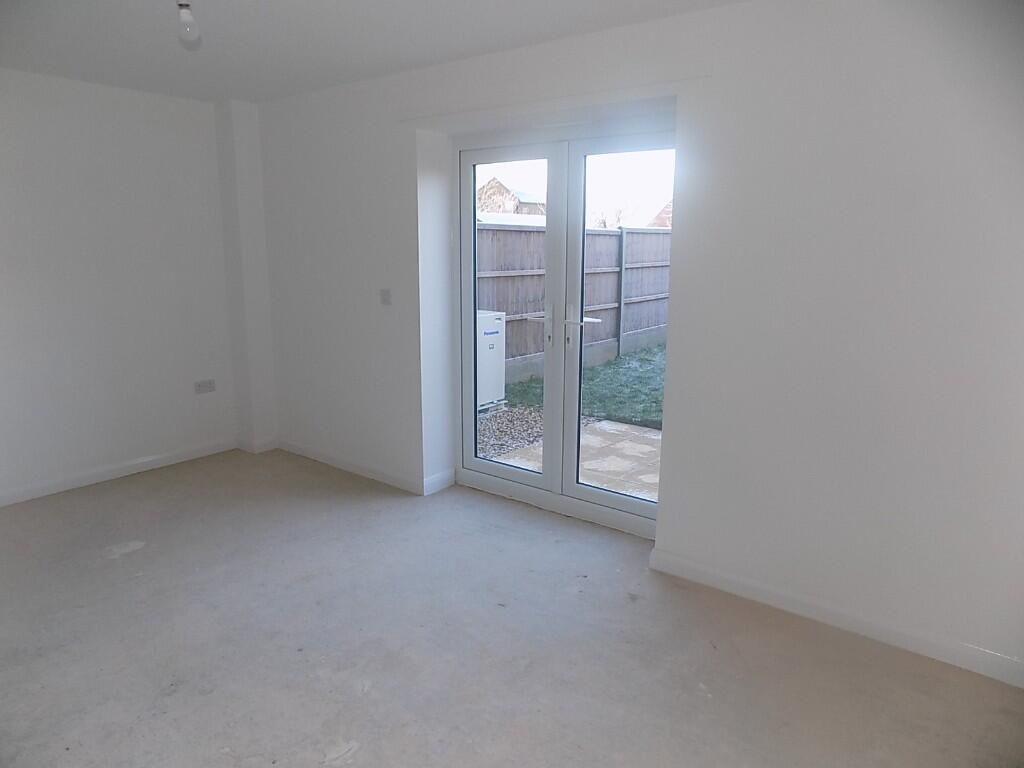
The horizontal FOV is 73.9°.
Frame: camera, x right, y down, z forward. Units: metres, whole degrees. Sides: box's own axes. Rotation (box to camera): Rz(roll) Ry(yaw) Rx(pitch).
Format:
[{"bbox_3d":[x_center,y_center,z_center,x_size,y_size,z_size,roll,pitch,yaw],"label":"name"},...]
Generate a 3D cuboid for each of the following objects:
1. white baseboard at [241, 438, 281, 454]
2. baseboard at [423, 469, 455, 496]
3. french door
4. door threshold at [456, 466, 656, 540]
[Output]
[{"bbox_3d":[-1.847,0.421,4.921,0.241,0.098,0.182,9,15,37],"label":"white baseboard"},{"bbox_3d":[-0.440,0.595,4.132,0.020,0.098,0.276,9,15,37],"label":"baseboard"},{"bbox_3d":[0.285,-0.302,3.592,1.409,1.852,0.075,9,15,37],"label":"french door"},{"bbox_3d":[0.264,0.657,3.810,1.498,0.115,0.073,9,15,37],"label":"door threshold"}]

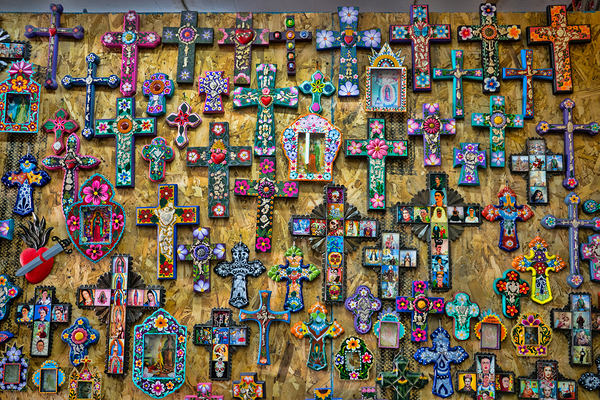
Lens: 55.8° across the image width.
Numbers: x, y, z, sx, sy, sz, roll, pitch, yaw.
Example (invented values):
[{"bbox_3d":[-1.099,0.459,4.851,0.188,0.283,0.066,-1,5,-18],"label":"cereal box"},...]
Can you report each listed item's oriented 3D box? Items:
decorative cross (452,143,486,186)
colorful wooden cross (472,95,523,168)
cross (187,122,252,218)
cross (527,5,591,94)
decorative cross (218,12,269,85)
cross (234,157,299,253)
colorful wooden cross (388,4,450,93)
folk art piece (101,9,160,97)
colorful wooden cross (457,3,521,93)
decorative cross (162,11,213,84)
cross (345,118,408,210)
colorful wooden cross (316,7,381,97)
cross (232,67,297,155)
[{"bbox_3d":[0.542,-0.114,1.803,0.101,0.133,0.022,2,-6,4],"label":"decorative cross"},{"bbox_3d":[0.632,-0.218,1.808,0.157,0.227,0.023,2,-6,4],"label":"colorful wooden cross"},{"bbox_3d":[-0.263,-0.096,1.873,0.211,0.313,0.035,0,-6,0],"label":"cross"},{"bbox_3d":[0.836,-0.485,1.823,0.201,0.288,0.029,-1,-6,3],"label":"cross"},{"bbox_3d":[-0.188,-0.506,1.916,0.171,0.247,0.035,1,-6,0],"label":"decorative cross"},{"bbox_3d":[-0.107,0.018,1.861,0.205,0.307,0.035,2,-6,0],"label":"cross"},{"bbox_3d":[0.396,-0.497,1.853,0.196,0.288,0.025,-1,-6,3],"label":"colorful wooden cross"},{"bbox_3d":[-0.568,-0.491,1.916,0.196,0.288,0.032,1,-6,0],"label":"folk art piece"},{"bbox_3d":[0.617,-0.492,1.840,0.199,0.296,0.024,0,-6,3],"label":"colorful wooden cross"},{"bbox_3d":[-0.376,-0.513,1.918,0.167,0.242,0.032,2,-6,0],"label":"decorative cross"},{"bbox_3d":[0.252,-0.114,1.875,0.204,0.303,0.035,1,-6,0],"label":"cross"},{"bbox_3d":[0.161,-0.487,1.867,0.210,0.301,0.023,0,-6,3],"label":"colorful wooden cross"},{"bbox_3d":[-0.111,-0.294,1.862,0.212,0.309,0.022,0,-6,3],"label":"cross"}]

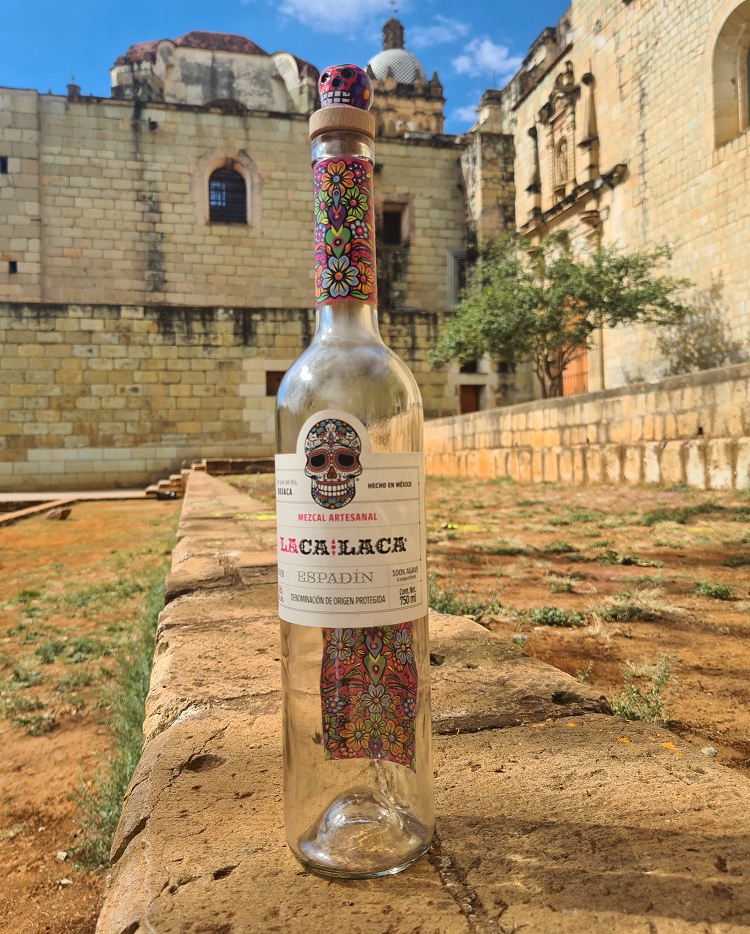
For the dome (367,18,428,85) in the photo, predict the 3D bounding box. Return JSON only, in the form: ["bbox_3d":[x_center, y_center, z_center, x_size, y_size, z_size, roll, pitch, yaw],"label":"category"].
[{"bbox_3d":[1.400,-29.800,54.000,4.900,5.000,4.900,-1,0,0],"label":"dome"}]

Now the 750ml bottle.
[{"bbox_3d":[-0.011,-0.005,0.361,0.073,0.375,0.073,-1,0,10],"label":"750ml bottle"}]

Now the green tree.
[{"bbox_3d":[4.250,-3.100,17.300,5.900,4.600,5.400,-1,0,14],"label":"green tree"}]

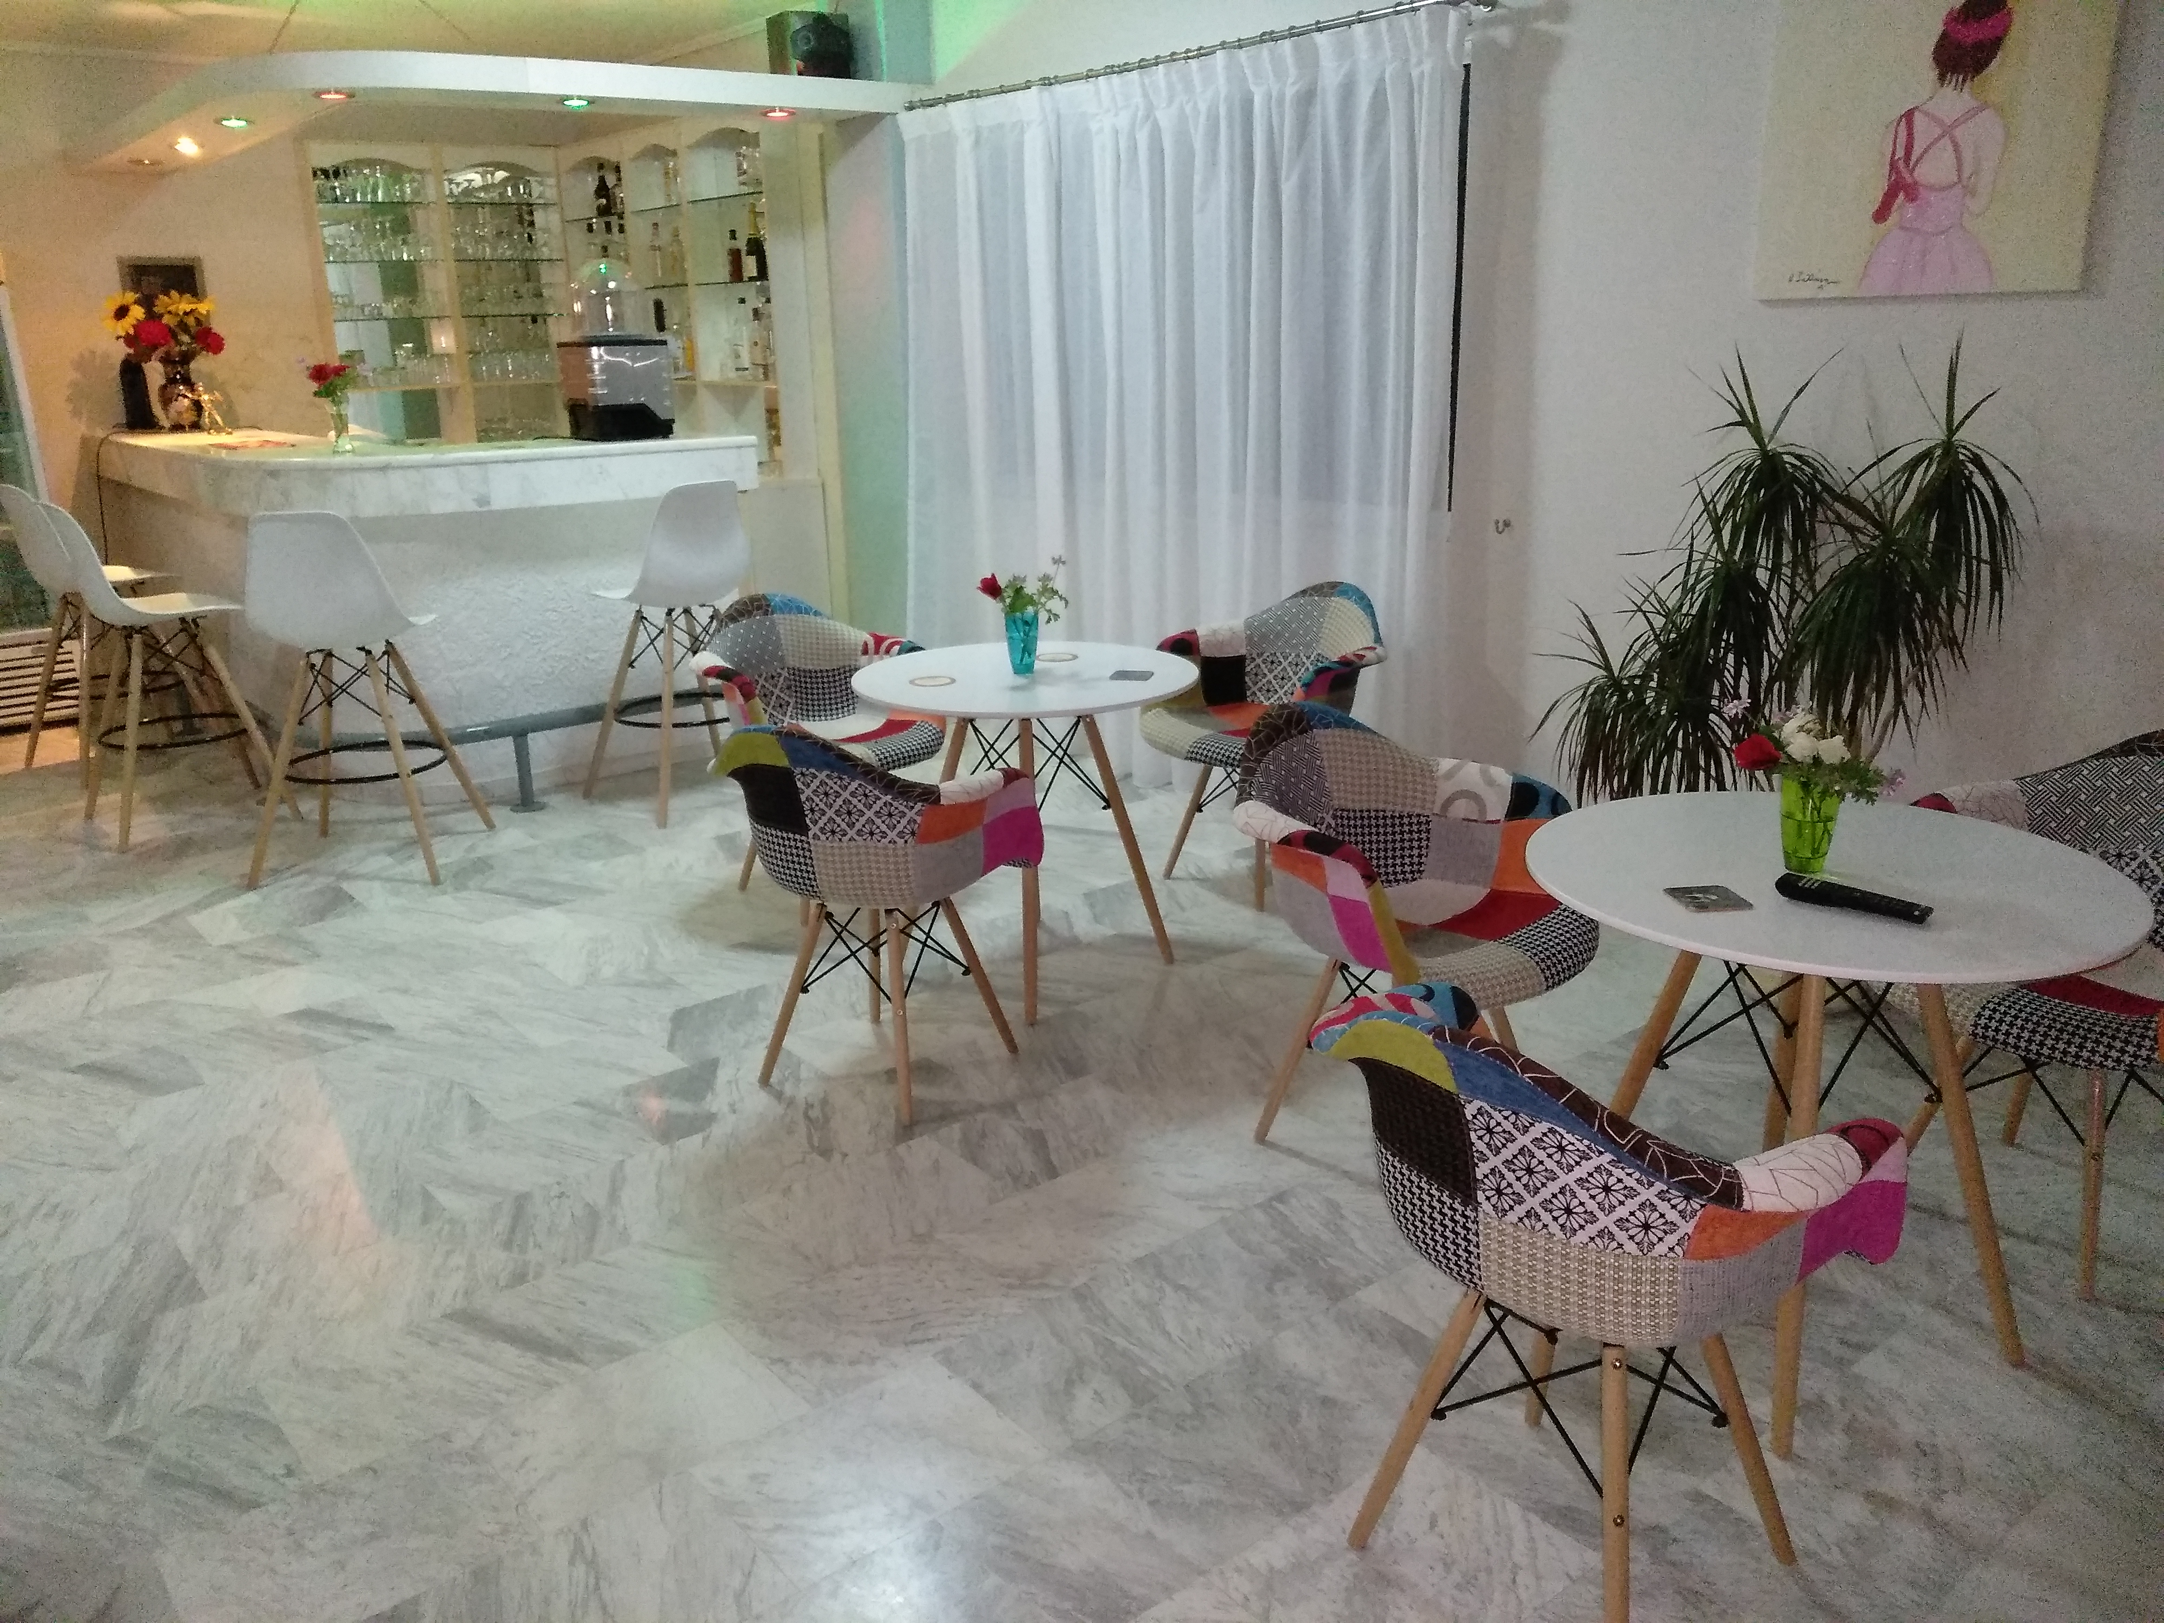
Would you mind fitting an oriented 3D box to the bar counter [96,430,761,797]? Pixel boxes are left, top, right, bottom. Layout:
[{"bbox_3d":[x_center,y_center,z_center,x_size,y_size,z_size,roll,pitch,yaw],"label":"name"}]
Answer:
[{"bbox_3d":[-2.628,-0.889,6.434,1.970,1.155,2.600,-11,19,-29],"label":"bar counter"}]

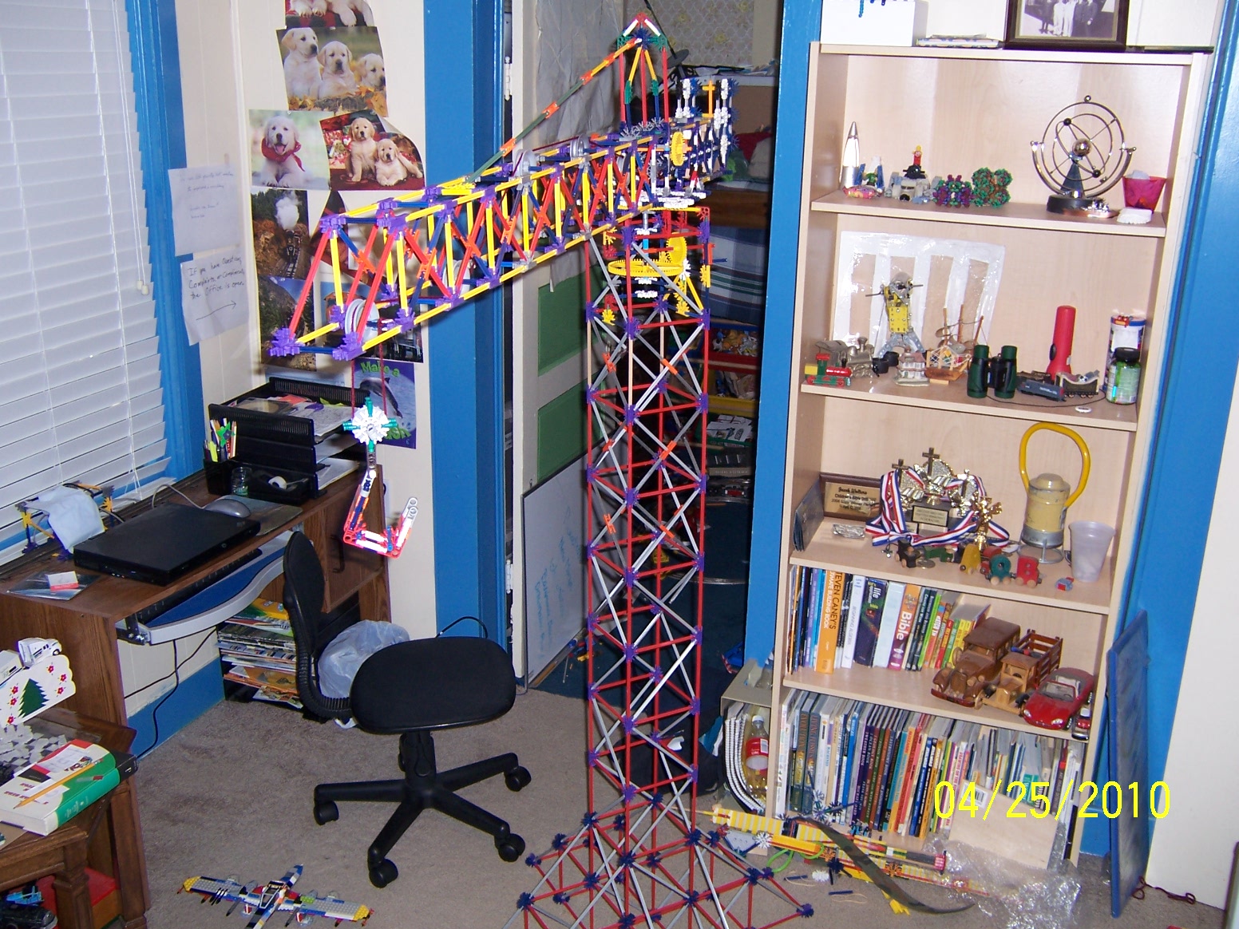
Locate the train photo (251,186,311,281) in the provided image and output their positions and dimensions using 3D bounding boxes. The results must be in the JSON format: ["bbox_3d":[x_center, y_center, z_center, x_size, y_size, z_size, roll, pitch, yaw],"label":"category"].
[{"bbox_3d":[-0.922,-0.627,3.227,0.192,0.246,0.008,8,19,19],"label":"train photo"}]

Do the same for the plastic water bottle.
[{"bbox_3d":[0.360,0.738,3.024,0.068,0.220,0.068,8,19,19],"label":"plastic water bottle"}]

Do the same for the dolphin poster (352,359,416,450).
[{"bbox_3d":[-0.647,-0.168,3.257,0.197,0.248,0.008,8,19,19],"label":"dolphin poster"}]

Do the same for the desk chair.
[{"bbox_3d":[-0.481,0.504,2.772,0.560,0.785,0.540,-1,18,-8],"label":"desk chair"}]

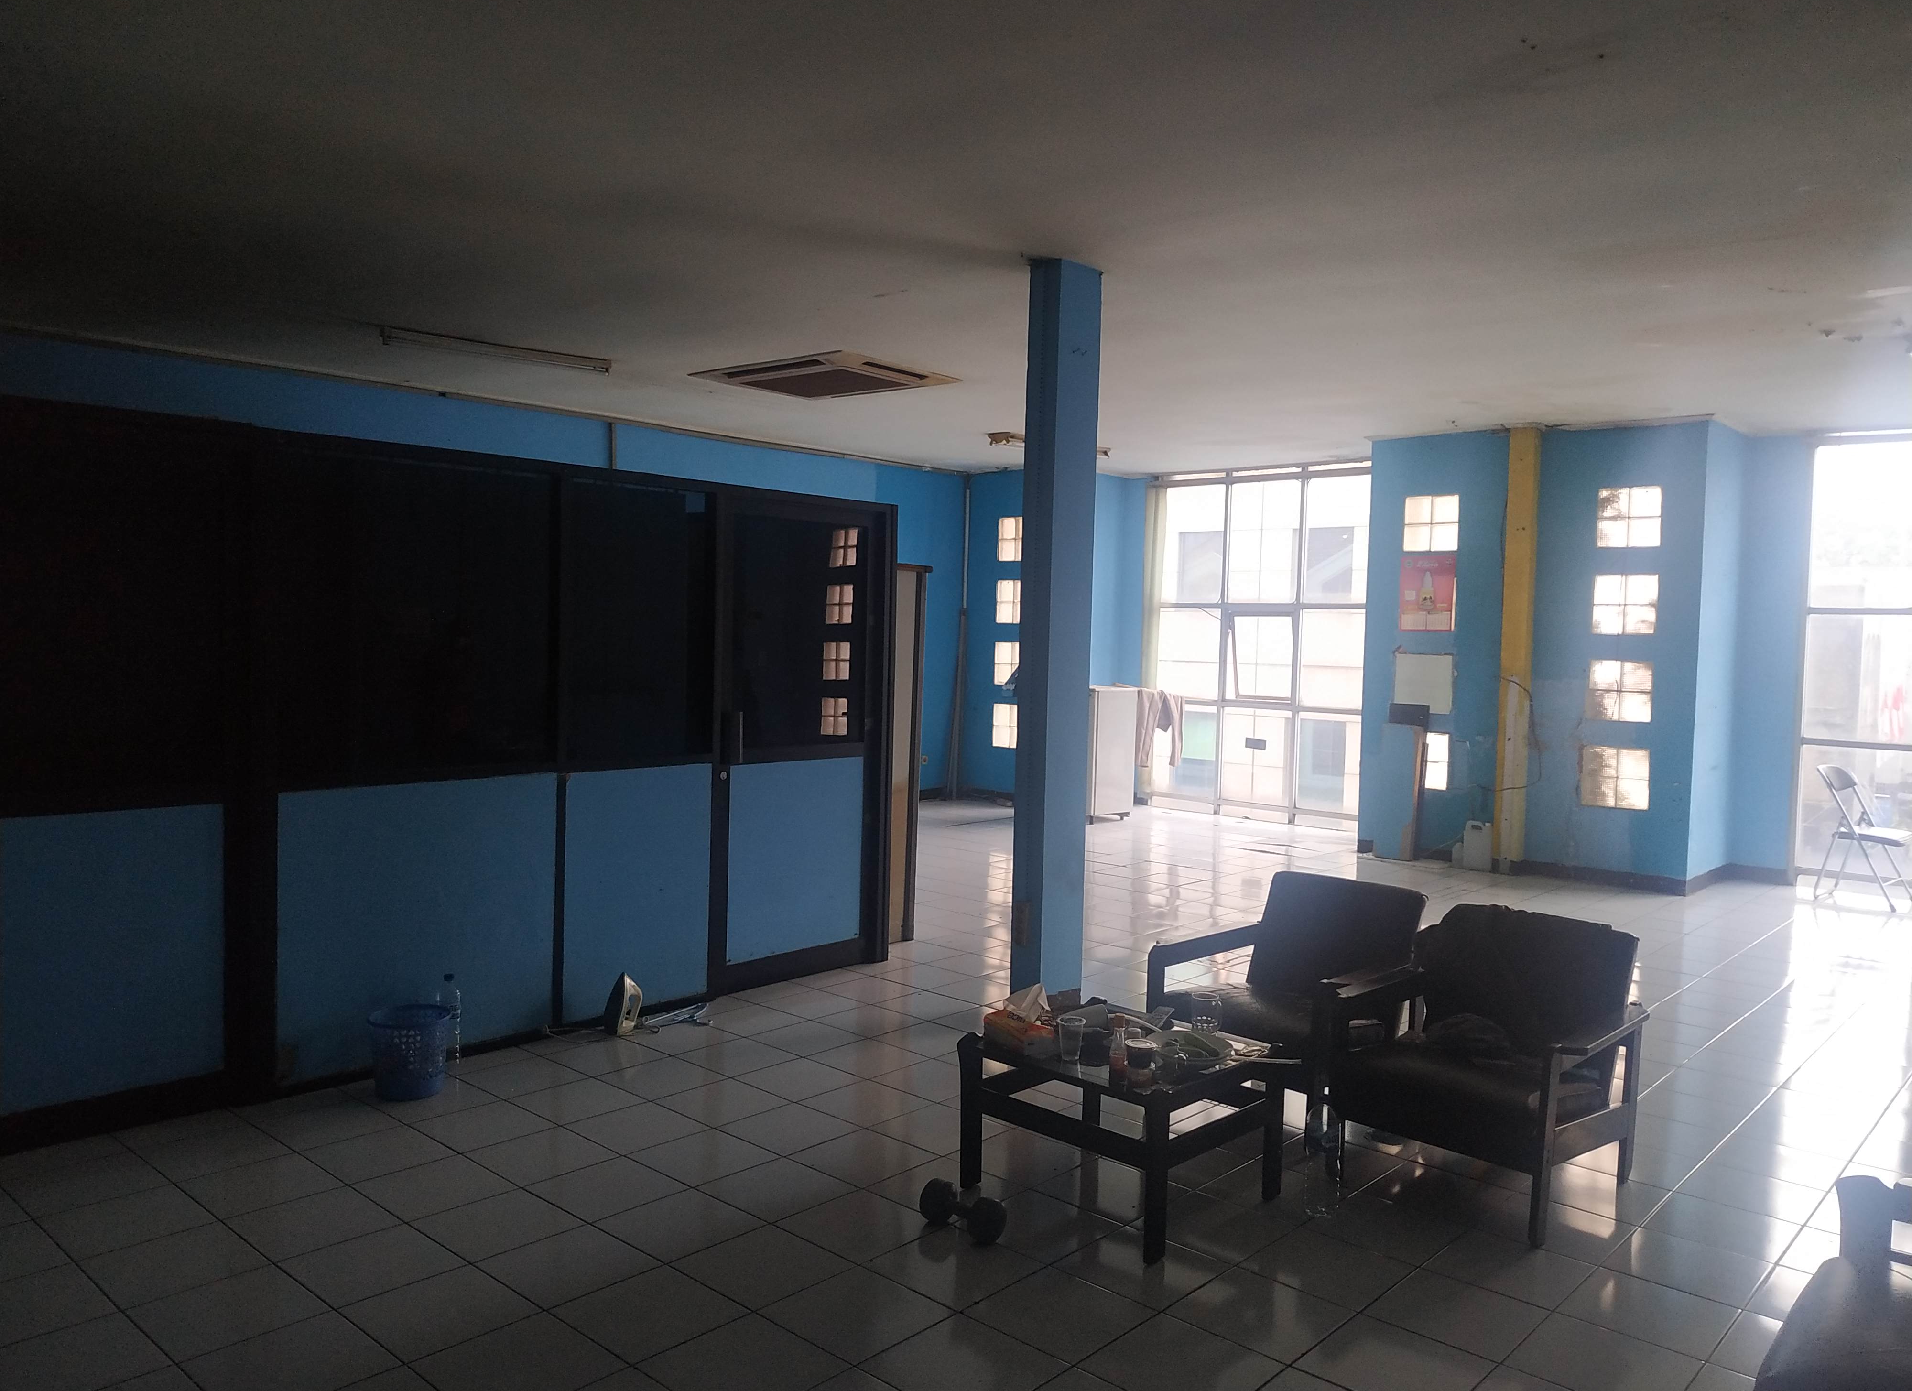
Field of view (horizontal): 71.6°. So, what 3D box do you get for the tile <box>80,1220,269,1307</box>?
[{"bbox_3d":[-1.692,1.238,2.878,0.300,0.010,0.300,3,2,42],"label":"tile"}]

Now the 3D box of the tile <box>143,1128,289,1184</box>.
[{"bbox_3d":[-2.070,1.279,3.700,0.300,0.010,0.300,4,4,42],"label":"tile"}]

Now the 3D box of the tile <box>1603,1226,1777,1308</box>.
[{"bbox_3d":[1.688,1.321,3.057,0.300,0.010,0.300,3,2,42],"label":"tile"}]

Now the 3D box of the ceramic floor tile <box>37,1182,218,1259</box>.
[{"bbox_3d":[-1.923,1.221,3.067,0.297,0.010,0.297,3,2,42],"label":"ceramic floor tile"}]

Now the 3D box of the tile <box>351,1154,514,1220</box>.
[{"bbox_3d":[-1.300,1.229,3.311,0.300,0.010,0.300,3,2,42],"label":"tile"}]

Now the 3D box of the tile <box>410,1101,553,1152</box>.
[{"bbox_3d":[-1.331,1.221,3.745,0.300,0.010,0.300,3,2,42],"label":"tile"}]

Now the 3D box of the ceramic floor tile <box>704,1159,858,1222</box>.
[{"bbox_3d":[-0.454,1.254,3.368,0.297,0.010,0.297,3,2,42],"label":"ceramic floor tile"}]

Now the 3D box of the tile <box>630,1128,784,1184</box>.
[{"bbox_3d":[-0.716,1.309,3.761,0.300,0.010,0.300,4,4,42],"label":"tile"}]

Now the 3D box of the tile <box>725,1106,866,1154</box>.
[{"bbox_3d":[-0.476,1.238,3.783,0.300,0.010,0.300,3,2,42],"label":"tile"}]

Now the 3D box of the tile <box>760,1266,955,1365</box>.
[{"bbox_3d":[-0.205,1.281,2.746,0.297,0.010,0.297,3,2,42],"label":"tile"}]

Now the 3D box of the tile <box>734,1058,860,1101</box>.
[{"bbox_3d":[-0.500,1.225,4.207,0.300,0.010,0.300,3,2,42],"label":"tile"}]

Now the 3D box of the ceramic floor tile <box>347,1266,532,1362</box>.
[{"bbox_3d":[-1.124,1.348,2.895,0.300,0.010,0.300,4,4,42],"label":"ceramic floor tile"}]

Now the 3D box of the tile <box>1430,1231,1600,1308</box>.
[{"bbox_3d":[1.349,1.391,3.217,0.300,0.010,0.300,4,4,42],"label":"tile"}]

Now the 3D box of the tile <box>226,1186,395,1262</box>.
[{"bbox_3d":[-1.500,1.232,3.092,0.297,0.010,0.297,3,2,42],"label":"tile"}]

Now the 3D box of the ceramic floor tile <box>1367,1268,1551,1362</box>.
[{"bbox_3d":[1.065,1.311,2.809,0.300,0.010,0.300,3,2,42],"label":"ceramic floor tile"}]

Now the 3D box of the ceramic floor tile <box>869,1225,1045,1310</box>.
[{"bbox_3d":[-0.006,1.280,2.970,0.297,0.010,0.297,3,2,42],"label":"ceramic floor tile"}]

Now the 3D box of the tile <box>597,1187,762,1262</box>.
[{"bbox_3d":[-0.652,1.258,3.143,0.300,0.010,0.300,3,2,42],"label":"tile"}]

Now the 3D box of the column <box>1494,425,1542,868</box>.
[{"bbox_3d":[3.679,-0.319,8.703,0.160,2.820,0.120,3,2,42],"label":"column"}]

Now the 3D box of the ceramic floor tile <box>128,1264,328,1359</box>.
[{"bbox_3d":[-1.475,1.247,2.669,0.297,0.010,0.297,3,2,42],"label":"ceramic floor tile"}]

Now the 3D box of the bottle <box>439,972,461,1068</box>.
[{"bbox_3d":[-1.685,1.088,4.413,0.077,0.310,0.077,4,4,42],"label":"bottle"}]

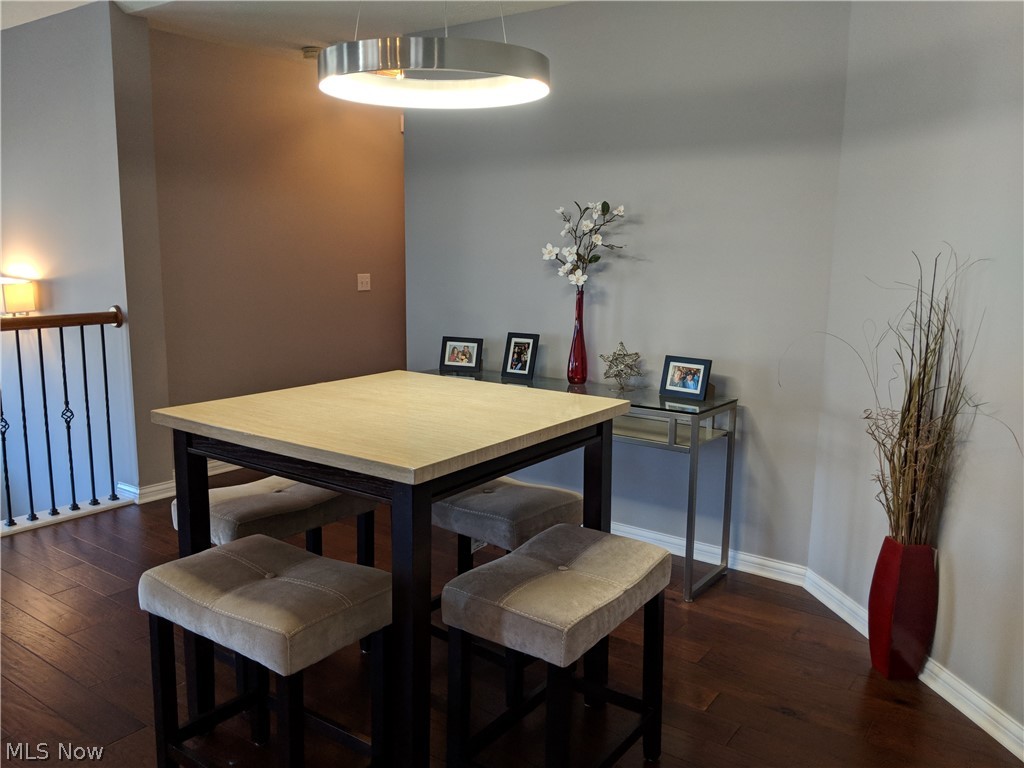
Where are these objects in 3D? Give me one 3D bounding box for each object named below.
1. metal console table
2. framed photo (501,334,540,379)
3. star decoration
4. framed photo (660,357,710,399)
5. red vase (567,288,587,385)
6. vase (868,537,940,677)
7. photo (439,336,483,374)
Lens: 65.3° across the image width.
[{"bbox_3d":[0.196,0.380,3.619,1.511,0.748,0.379,7,11,35],"label":"metal console table"},{"bbox_3d":[0.045,-0.132,3.783,0.171,0.213,0.062,6,4,31],"label":"framed photo"},{"bbox_3d":[0.479,-0.076,3.470,0.182,0.208,0.100,2,9,10],"label":"star decoration"},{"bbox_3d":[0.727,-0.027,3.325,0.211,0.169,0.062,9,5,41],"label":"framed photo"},{"bbox_3d":[0.304,-0.213,3.624,0.090,0.424,0.090,1,9,0],"label":"red vase"},{"bbox_3d":[1.251,0.716,2.561,0.147,0.447,0.147,0,9,-5],"label":"vase"},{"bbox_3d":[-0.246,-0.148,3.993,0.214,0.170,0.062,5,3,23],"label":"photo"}]

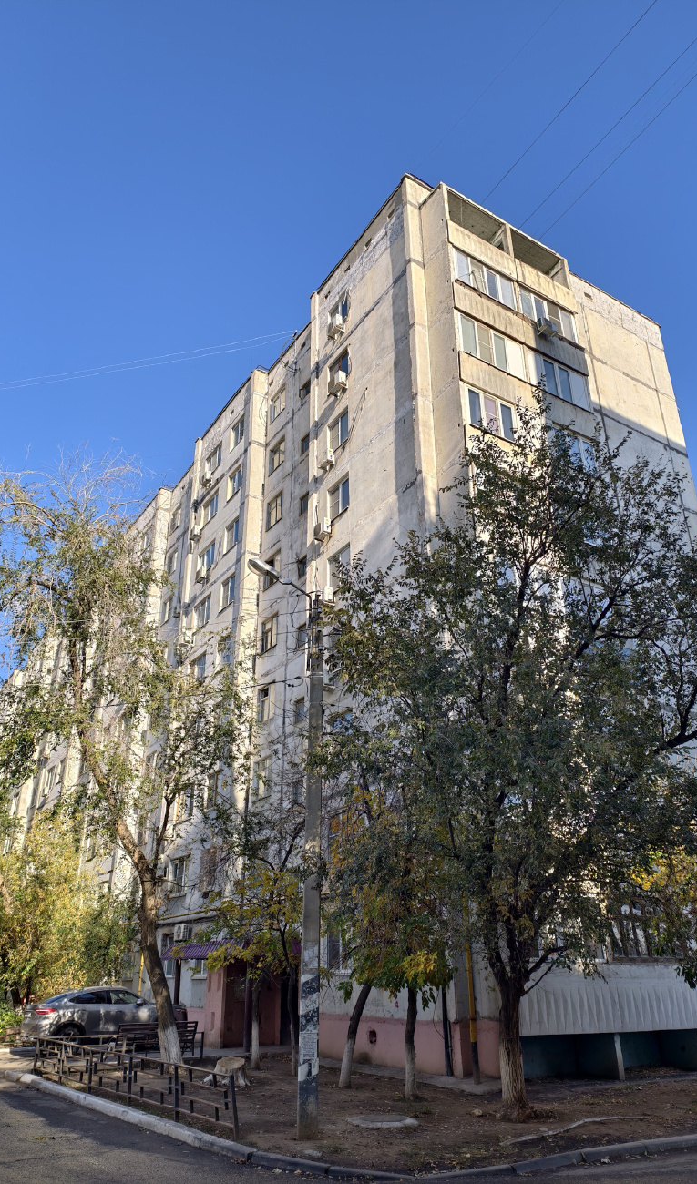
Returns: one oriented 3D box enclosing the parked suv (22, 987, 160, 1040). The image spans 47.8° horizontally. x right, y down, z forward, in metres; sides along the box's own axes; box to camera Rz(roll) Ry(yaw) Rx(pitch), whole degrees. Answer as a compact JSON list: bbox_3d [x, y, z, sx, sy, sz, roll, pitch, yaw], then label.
[{"bbox_3d":[-7.121,12.573,23.260,4.630,1.650,1.880,16,-31,-31],"label":"parked suv"}]

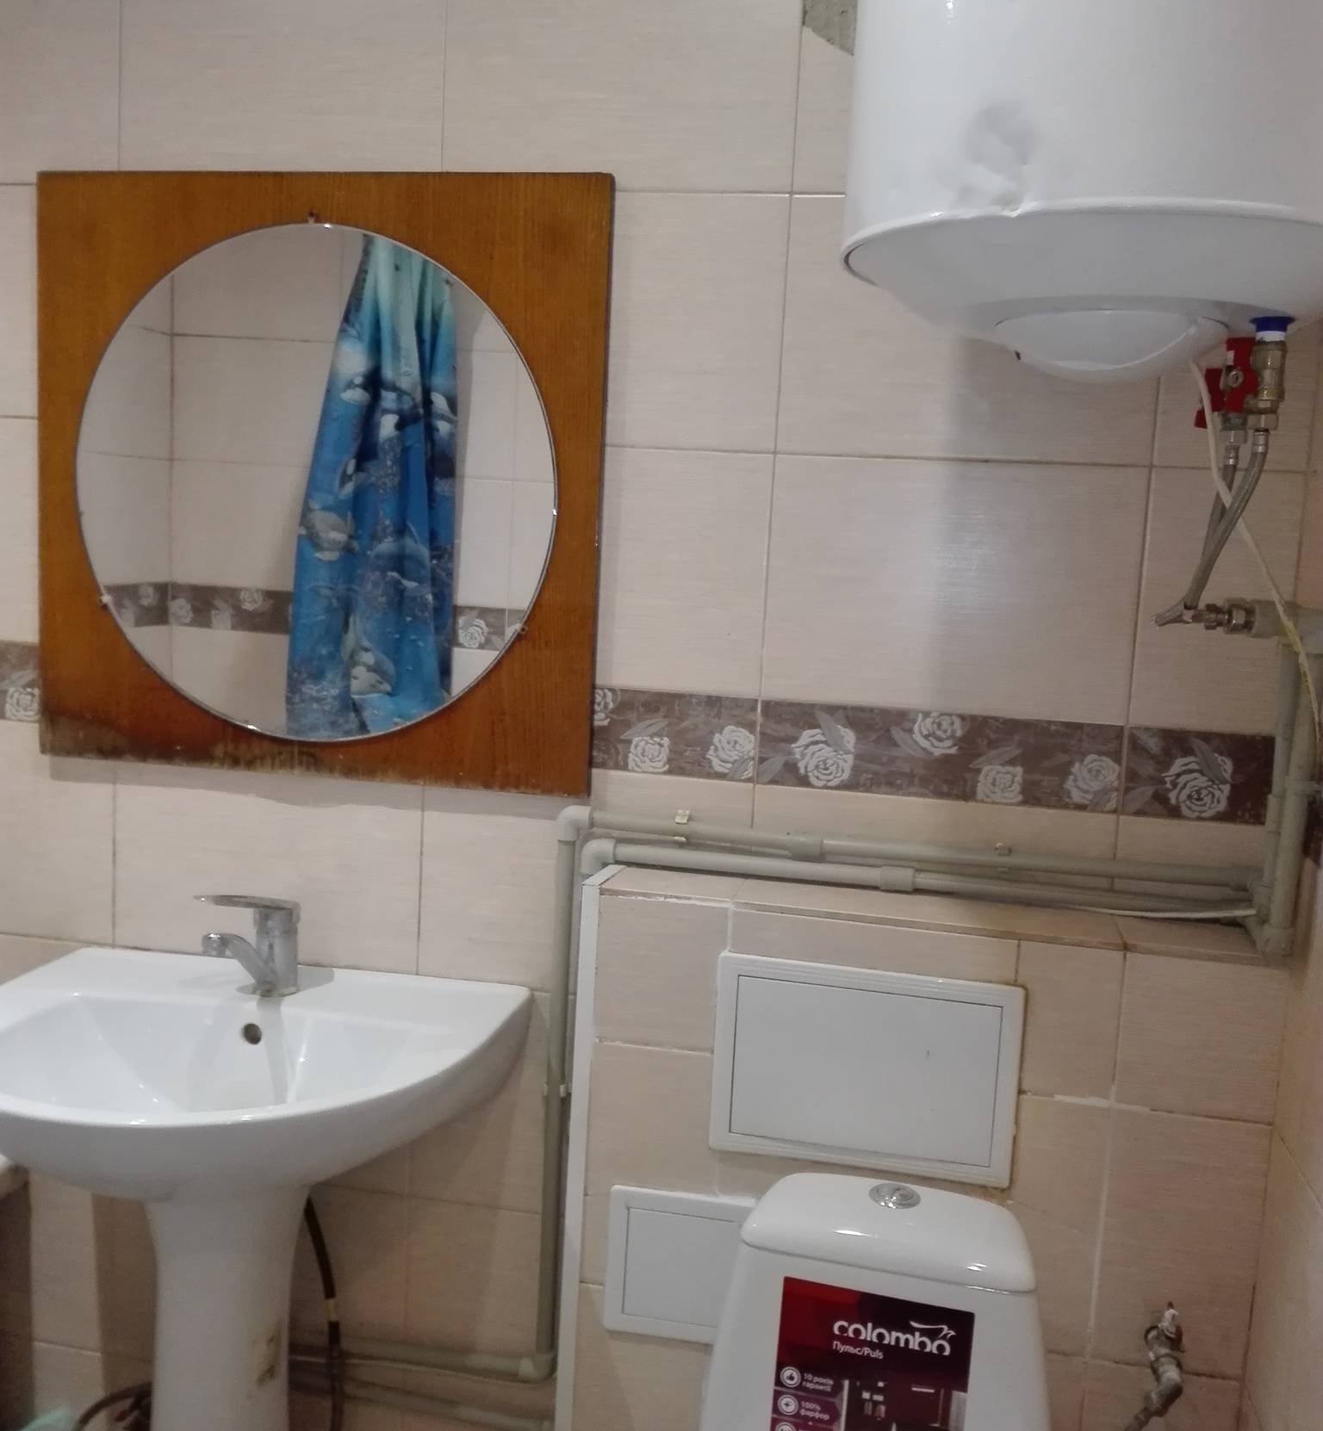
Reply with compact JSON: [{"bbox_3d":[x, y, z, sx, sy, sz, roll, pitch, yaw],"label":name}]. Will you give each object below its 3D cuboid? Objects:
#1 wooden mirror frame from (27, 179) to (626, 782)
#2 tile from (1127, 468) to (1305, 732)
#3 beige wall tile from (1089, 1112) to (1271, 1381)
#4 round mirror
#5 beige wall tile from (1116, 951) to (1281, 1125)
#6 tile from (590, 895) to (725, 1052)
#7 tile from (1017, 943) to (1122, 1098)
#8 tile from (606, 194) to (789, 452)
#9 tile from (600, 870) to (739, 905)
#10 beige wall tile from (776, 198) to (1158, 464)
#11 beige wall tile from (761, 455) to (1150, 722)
[{"bbox_3d":[-0.412,-0.275,1.627,0.699,0.696,0.020,4,7,10],"label":"wooden mirror frame"},{"bbox_3d":[0.593,-0.121,1.474,0.153,0.276,0.009,4,7,10],"label":"tile"},{"bbox_3d":[0.524,0.533,1.396,0.151,0.275,0.010,4,7,10],"label":"beige wall tile"},{"bbox_3d":[-0.413,-0.267,1.615,0.601,0.597,0.005,4,7,10],"label":"round mirror"},{"bbox_3d":[0.535,0.318,1.369,0.152,0.156,0.010,4,7,10],"label":"beige wall tile"},{"bbox_3d":[-0.002,0.274,1.465,0.136,0.157,0.010,4,7,10],"label":"tile"},{"bbox_3d":[0.416,0.313,1.411,0.099,0.158,0.009,4,7,10],"label":"tile"},{"bbox_3d":[-0.061,-0.448,1.558,0.400,0.276,0.010,4,7,10],"label":"tile"},{"bbox_3d":[0.017,0.196,1.539,0.140,0.009,0.141,4,7,10],"label":"tile"},{"bbox_3d":[0.334,-0.419,1.490,0.399,0.276,0.009,4,7,10],"label":"beige wall tile"},{"bbox_3d":[0.319,-0.142,1.523,0.399,0.276,0.009,4,7,10],"label":"beige wall tile"}]

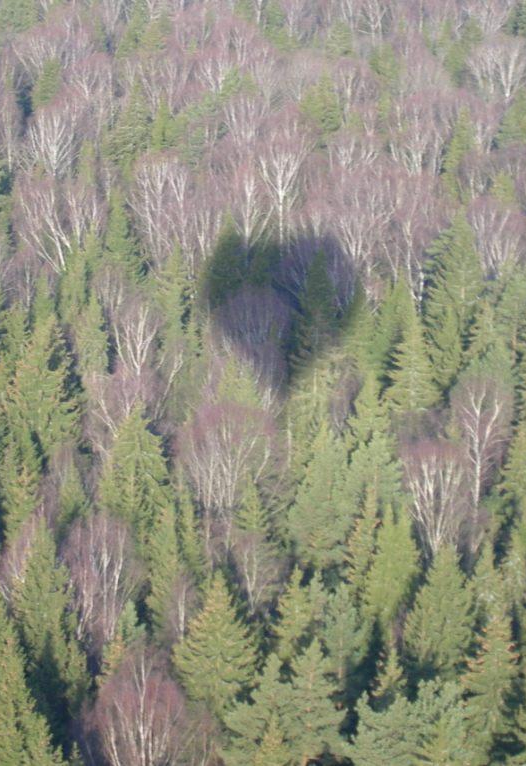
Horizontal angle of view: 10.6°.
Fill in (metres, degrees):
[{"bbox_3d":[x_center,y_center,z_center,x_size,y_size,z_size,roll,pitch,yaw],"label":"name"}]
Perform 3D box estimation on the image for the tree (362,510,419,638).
[{"bbox_3d":[10.580,17.780,239.890,4.920,15.500,4.920,0,20,0],"label":"tree"}]

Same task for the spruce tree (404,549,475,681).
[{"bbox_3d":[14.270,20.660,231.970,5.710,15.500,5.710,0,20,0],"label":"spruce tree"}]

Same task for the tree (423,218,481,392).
[{"bbox_3d":[20.290,-7.610,305.990,6.280,22.000,6.280,0,20,0],"label":"tree"}]

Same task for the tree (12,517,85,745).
[{"bbox_3d":[-17.150,20.840,231.470,6.010,20.500,6.010,0,20,0],"label":"tree"}]

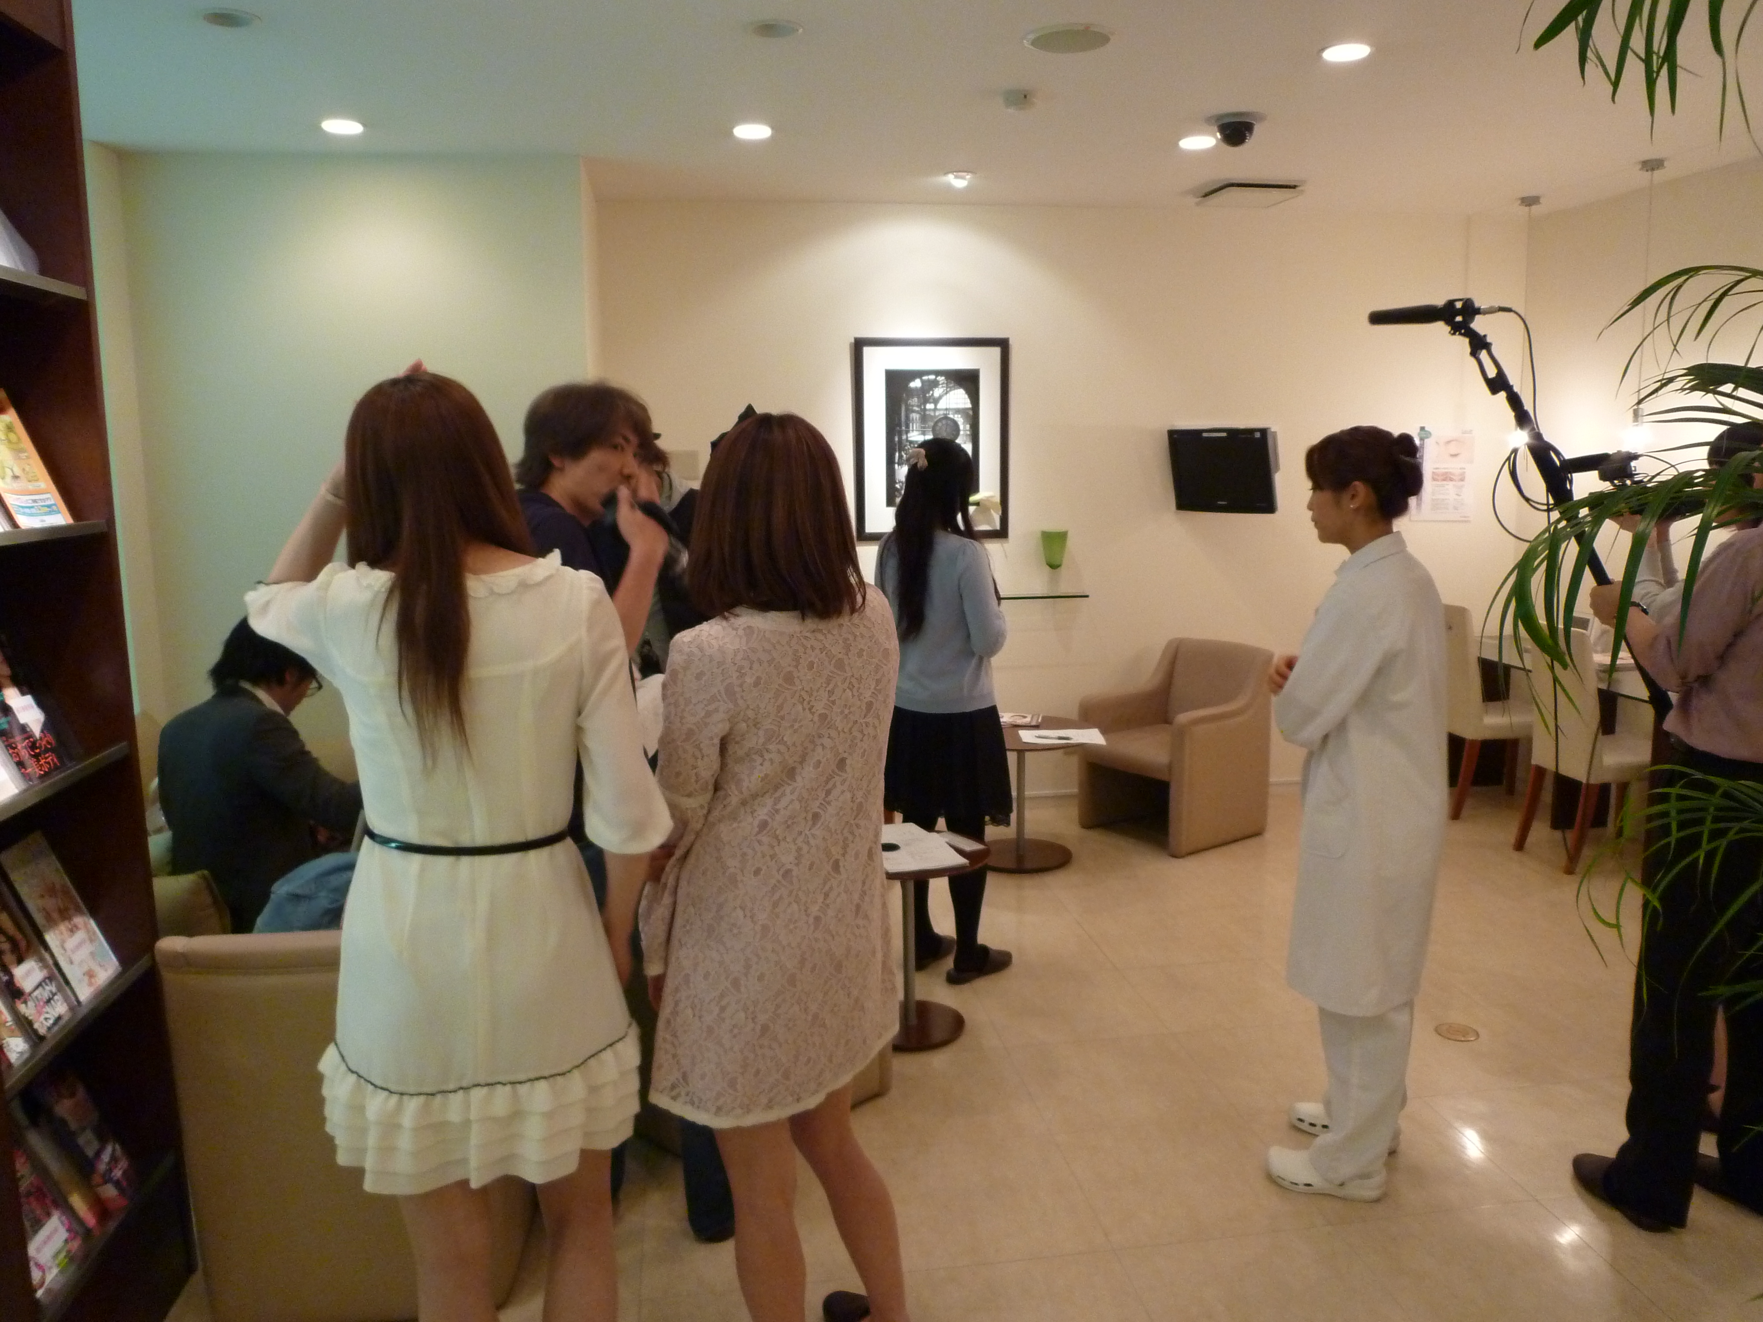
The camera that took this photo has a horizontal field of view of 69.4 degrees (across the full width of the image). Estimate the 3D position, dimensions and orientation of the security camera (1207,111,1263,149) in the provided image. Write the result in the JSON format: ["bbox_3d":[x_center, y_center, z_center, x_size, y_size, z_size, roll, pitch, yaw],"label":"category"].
[{"bbox_3d":[1.104,-1.644,3.966,0.185,0.090,0.185,-2,9,-8],"label":"security camera"}]

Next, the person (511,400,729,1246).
[{"bbox_3d":[-0.507,0.308,2.476,0.460,1.670,0.460,-4,9,-18],"label":"person"}]

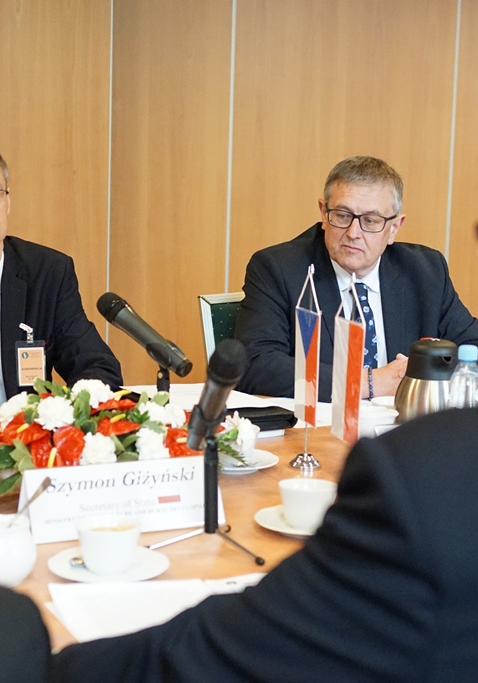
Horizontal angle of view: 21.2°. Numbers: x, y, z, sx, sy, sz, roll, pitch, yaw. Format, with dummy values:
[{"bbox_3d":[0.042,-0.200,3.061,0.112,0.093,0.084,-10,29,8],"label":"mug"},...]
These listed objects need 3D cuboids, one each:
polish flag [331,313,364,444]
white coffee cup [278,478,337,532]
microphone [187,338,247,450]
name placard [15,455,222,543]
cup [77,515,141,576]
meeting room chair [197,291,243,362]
[{"bbox_3d":[0.170,0.063,2.000,0.012,0.188,0.120,-1,8,-17],"label":"polish flag"},{"bbox_3d":[0.098,0.230,1.782,0.082,0.062,0.084,2,8,0],"label":"white coffee cup"},{"bbox_3d":[-0.031,0.070,1.690,0.048,0.166,0.048,18,27,-2],"label":"microphone"},{"bbox_3d":[-0.164,0.213,1.790,0.280,0.088,0.100,-2,9,-26],"label":"name placard"},{"bbox_3d":[-0.158,0.251,1.566,0.082,0.062,0.084,2,8,0],"label":"cup"},{"bbox_3d":[0.216,0.391,2.901,0.470,0.939,0.570,-2,8,-24],"label":"meeting room chair"}]

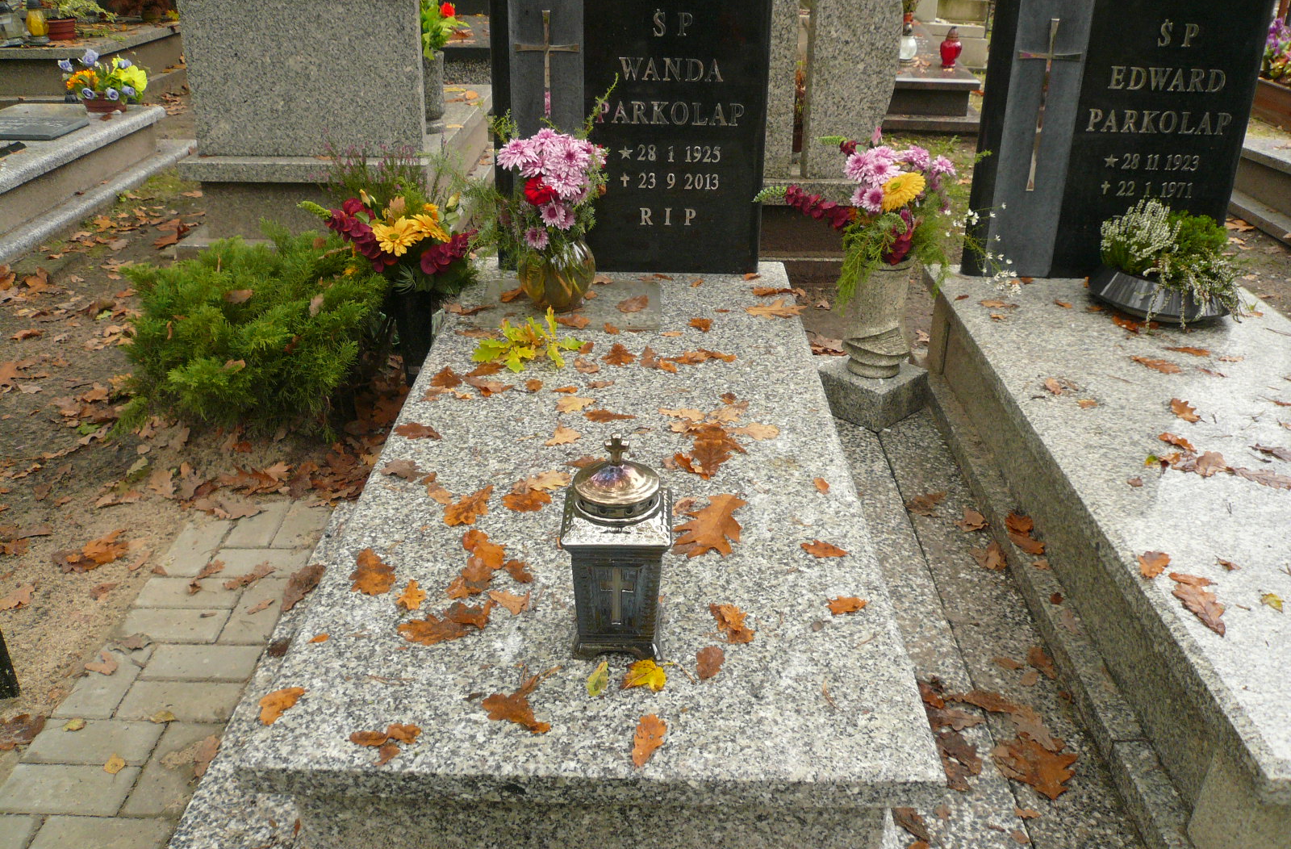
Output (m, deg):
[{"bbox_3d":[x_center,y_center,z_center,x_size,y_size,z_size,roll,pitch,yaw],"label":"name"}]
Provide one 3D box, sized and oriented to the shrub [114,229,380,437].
[{"bbox_3d":[-0.999,-0.295,2.769,0.690,0.400,0.560,1,29,0],"label":"shrub"}]

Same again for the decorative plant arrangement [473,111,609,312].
[{"bbox_3d":[-0.251,-0.522,2.534,0.320,0.475,0.290,1,29,0],"label":"decorative plant arrangement"}]

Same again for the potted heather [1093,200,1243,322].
[{"bbox_3d":[1.356,-0.441,2.686,0.380,0.270,0.360,1,26,0],"label":"potted heather"}]

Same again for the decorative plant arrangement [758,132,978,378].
[{"bbox_3d":[0.528,-0.411,2.608,0.490,0.625,0.330,1,29,0],"label":"decorative plant arrangement"}]

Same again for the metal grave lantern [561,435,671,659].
[{"bbox_3d":[-0.040,0.159,1.456,0.145,0.323,0.145,1,29,0],"label":"metal grave lantern"}]

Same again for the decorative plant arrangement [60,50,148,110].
[{"bbox_3d":[-2.522,-1.617,4.890,0.380,0.270,0.250,1,29,0],"label":"decorative plant arrangement"}]

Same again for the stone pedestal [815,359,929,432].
[{"bbox_3d":[0.602,-0.093,2.793,0.195,0.115,0.195,-25,38,-38],"label":"stone pedestal"}]

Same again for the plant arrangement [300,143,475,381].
[{"bbox_3d":[-0.676,-0.425,2.808,0.450,0.650,0.340,1,29,0],"label":"plant arrangement"}]

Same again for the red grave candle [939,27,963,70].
[{"bbox_3d":[1.751,-2.162,5.979,0.130,0.225,0.110,1,29,0],"label":"red grave candle"}]

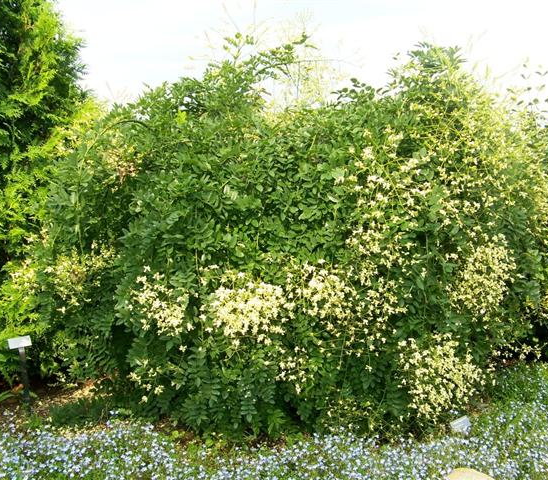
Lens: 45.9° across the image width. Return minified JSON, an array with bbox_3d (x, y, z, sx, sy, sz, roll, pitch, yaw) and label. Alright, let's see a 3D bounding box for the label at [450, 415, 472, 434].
[{"bbox_3d":[0.910,0.899,3.150,0.090,0.056,0.010,-23,-29,-5],"label":"label"}]

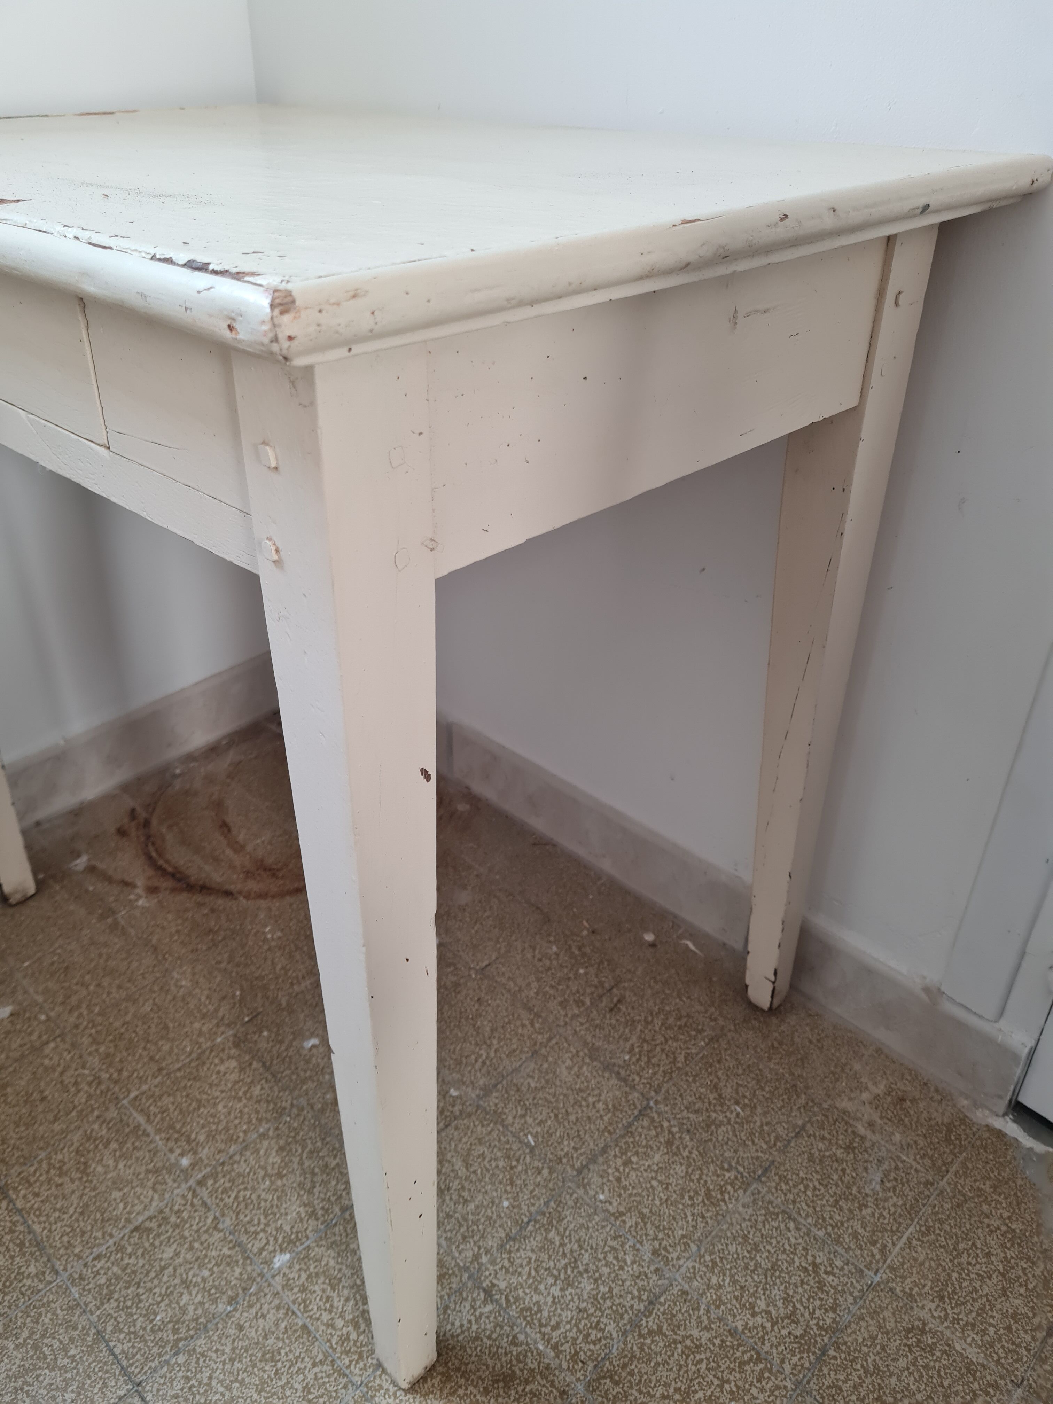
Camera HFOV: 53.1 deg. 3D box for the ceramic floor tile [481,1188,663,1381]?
[{"bbox_3d":[0.034,0.427,0.779,0.104,0.010,0.103,28,41,36],"label":"ceramic floor tile"}]

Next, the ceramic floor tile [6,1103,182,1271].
[{"bbox_3d":[-0.336,0.379,0.825,0.103,0.010,0.102,28,42,35],"label":"ceramic floor tile"}]

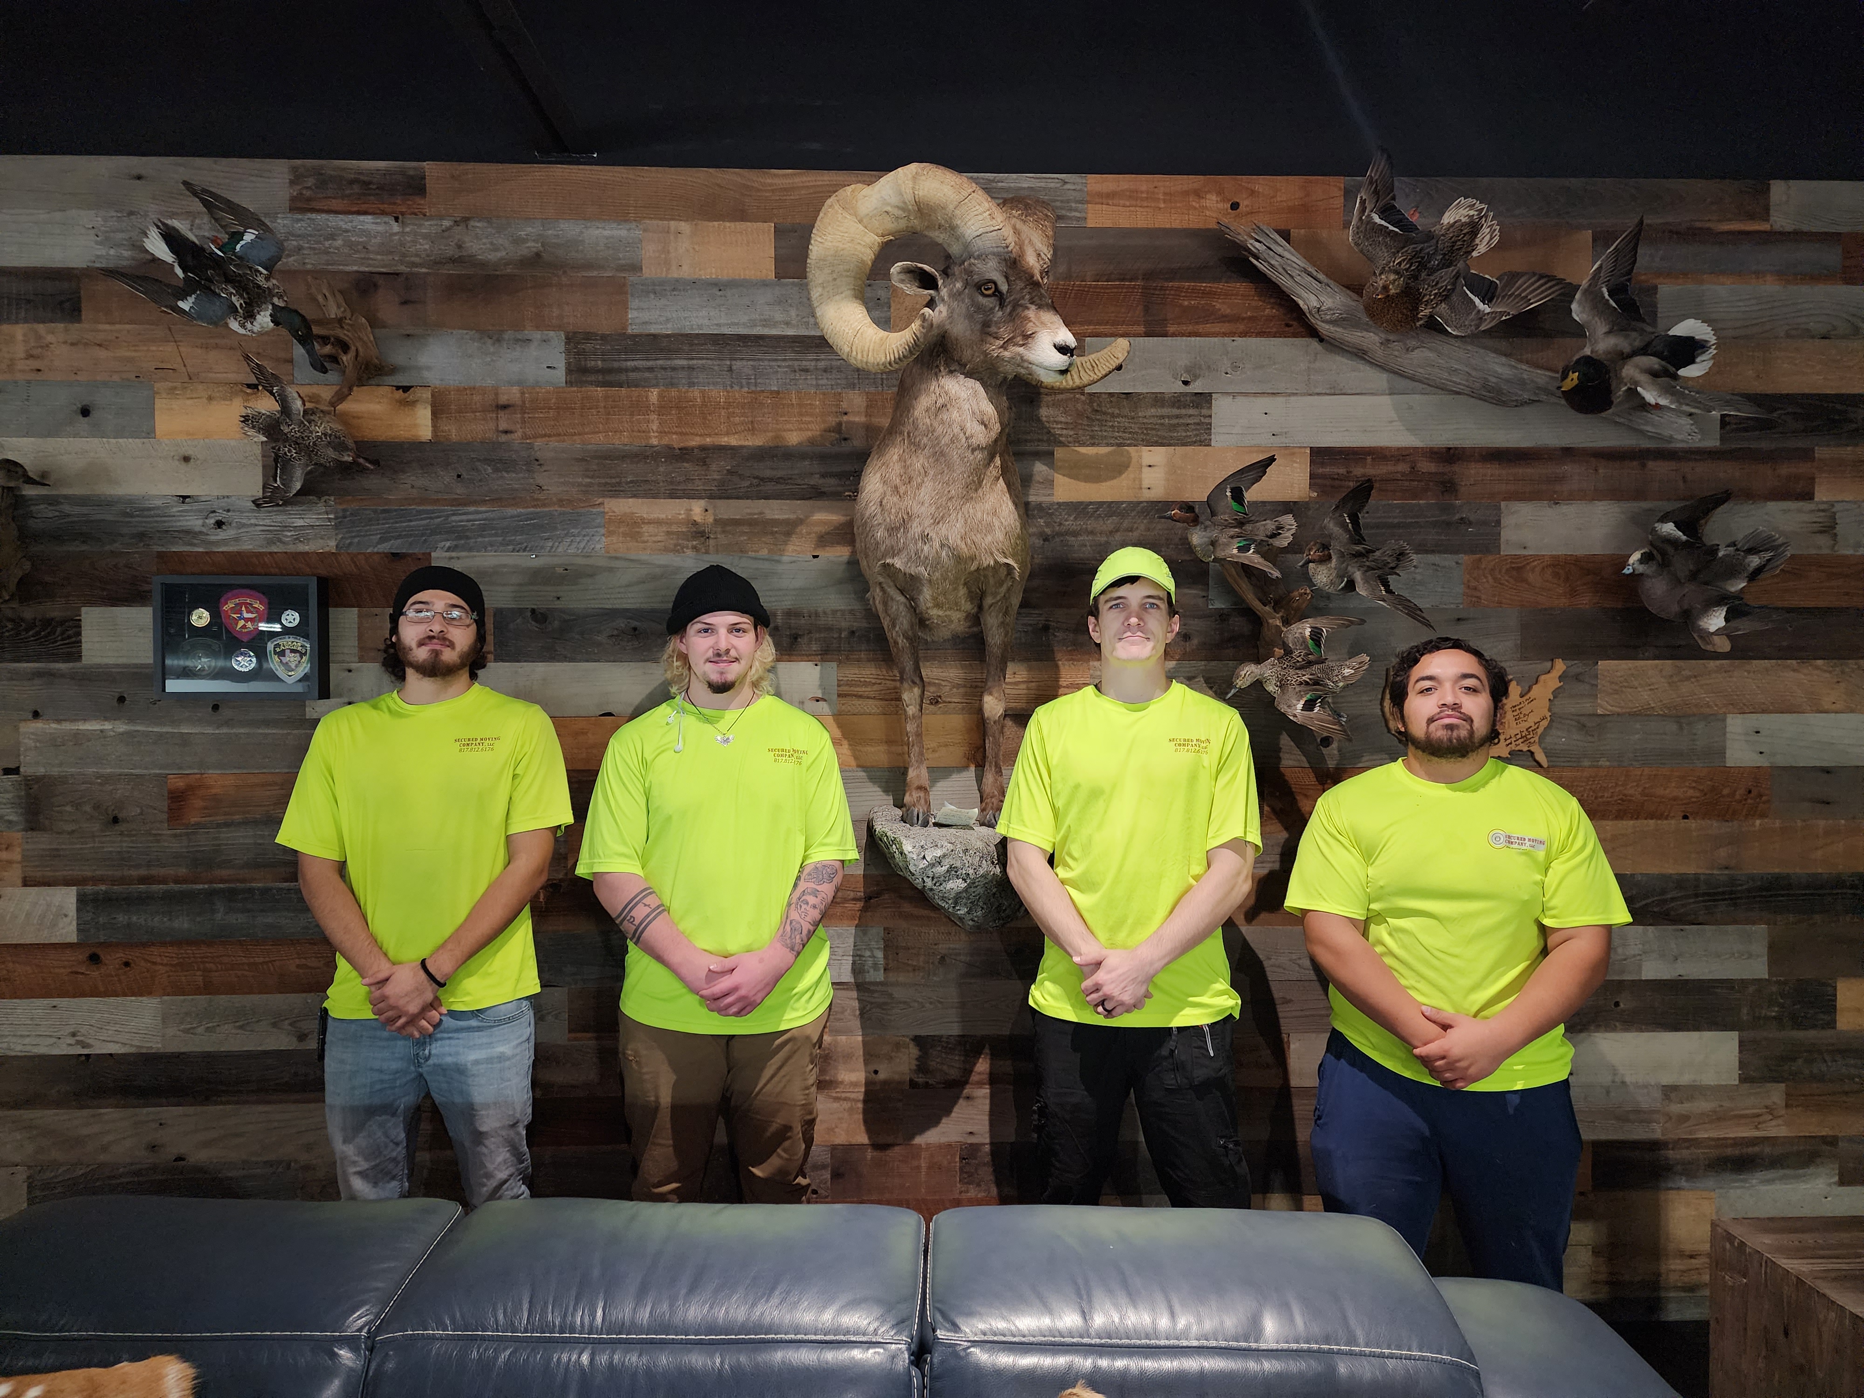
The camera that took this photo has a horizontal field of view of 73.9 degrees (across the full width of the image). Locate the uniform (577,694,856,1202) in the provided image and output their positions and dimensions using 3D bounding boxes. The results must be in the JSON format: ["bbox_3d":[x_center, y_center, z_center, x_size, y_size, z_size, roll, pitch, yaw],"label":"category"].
[{"bbox_3d":[-0.425,0.750,2.459,0.550,1.520,0.300,0,1,-5],"label":"uniform"}]

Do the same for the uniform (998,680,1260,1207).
[{"bbox_3d":[0.390,0.735,2.449,0.516,1.547,0.300,0,1,3],"label":"uniform"}]

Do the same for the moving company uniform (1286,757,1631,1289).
[{"bbox_3d":[0.942,0.807,2.260,0.595,1.405,0.360,0,1,12],"label":"moving company uniform"}]

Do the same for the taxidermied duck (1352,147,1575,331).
[{"bbox_3d":[1.195,-1.043,2.820,0.500,0.300,0.460,36,36,3],"label":"taxidermied duck"}]

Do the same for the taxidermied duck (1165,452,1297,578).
[{"bbox_3d":[0.685,-0.416,2.820,0.340,0.350,0.210,-2,-37,-30],"label":"taxidermied duck"}]

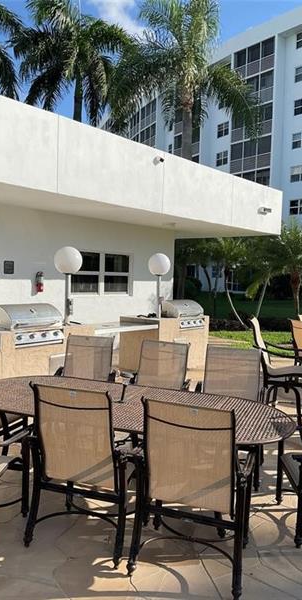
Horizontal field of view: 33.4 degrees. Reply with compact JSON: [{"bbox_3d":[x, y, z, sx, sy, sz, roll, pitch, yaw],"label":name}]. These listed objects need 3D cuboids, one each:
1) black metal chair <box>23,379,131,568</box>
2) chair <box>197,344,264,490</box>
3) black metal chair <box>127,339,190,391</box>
[{"bbox_3d":[-0.362,0.989,3.156,0.610,0.990,0.660,3,3,21],"label":"black metal chair"},{"bbox_3d":[0.659,0.965,4.335,0.610,0.990,0.670,2,3,20],"label":"chair"},{"bbox_3d":[0.055,0.936,4.625,0.610,0.990,0.670,3,3,23],"label":"black metal chair"}]

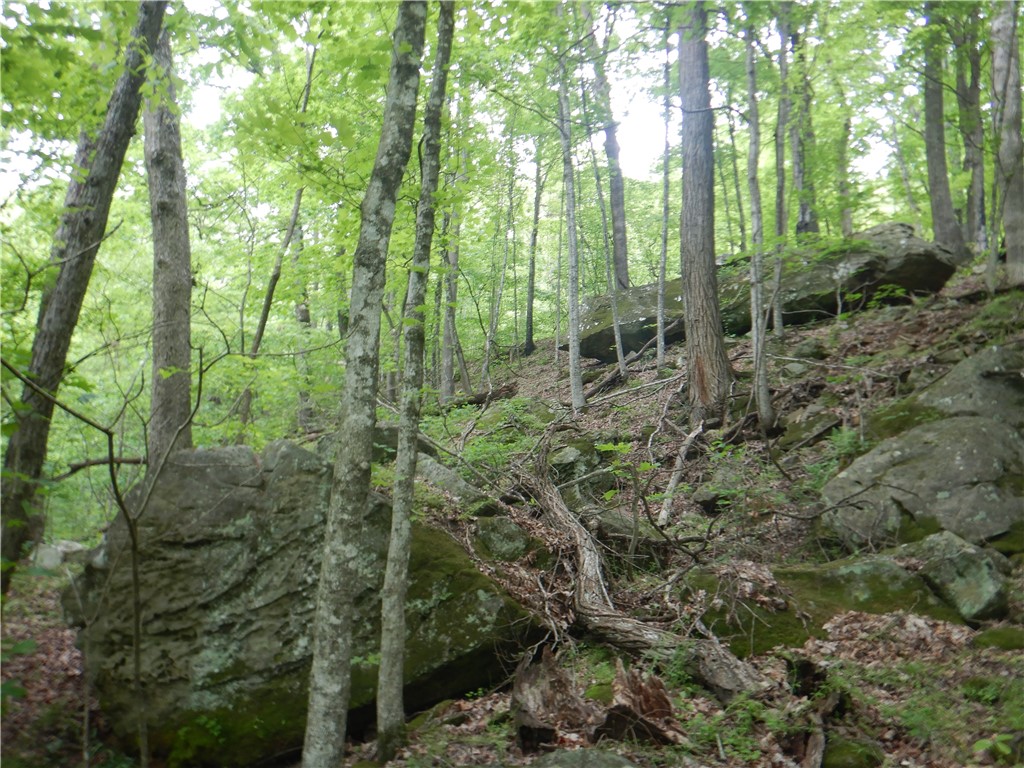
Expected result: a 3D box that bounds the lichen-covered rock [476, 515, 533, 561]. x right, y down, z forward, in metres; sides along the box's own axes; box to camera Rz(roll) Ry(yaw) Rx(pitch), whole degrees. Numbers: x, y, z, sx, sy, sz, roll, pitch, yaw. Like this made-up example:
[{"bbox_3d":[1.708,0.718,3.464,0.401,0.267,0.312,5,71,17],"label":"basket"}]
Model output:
[{"bbox_3d":[-0.075,1.371,6.300,0.500,0.360,0.420,0,-6,0],"label":"lichen-covered rock"}]

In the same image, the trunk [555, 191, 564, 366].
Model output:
[{"bbox_3d":[0.906,-2.014,13.392,0.090,3.401,0.090,2,-7,4],"label":"trunk"}]

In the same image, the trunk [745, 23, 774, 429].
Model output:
[{"bbox_3d":[3.164,-2.119,9.104,0.180,5.377,0.180,-2,-7,20],"label":"trunk"}]

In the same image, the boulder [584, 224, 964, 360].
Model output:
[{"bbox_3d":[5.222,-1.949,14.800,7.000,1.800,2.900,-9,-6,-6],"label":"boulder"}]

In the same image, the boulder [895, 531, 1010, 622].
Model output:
[{"bbox_3d":[3.474,1.526,5.600,0.750,0.580,0.600,-4,-8,31],"label":"boulder"}]

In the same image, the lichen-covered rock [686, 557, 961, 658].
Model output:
[{"bbox_3d":[2.316,1.692,5.400,1.850,0.550,1.000,-1,-7,11],"label":"lichen-covered rock"}]

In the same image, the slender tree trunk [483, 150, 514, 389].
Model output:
[{"bbox_3d":[-0.236,-2.081,12.646,0.180,4.374,0.180,7,-6,-2],"label":"slender tree trunk"}]

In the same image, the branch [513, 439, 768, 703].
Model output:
[{"bbox_3d":[0.739,1.323,6.507,0.750,0.400,4.427,2,15,-17],"label":"branch"}]

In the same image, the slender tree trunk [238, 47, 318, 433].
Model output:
[{"bbox_3d":[-3.898,-2.593,11.885,0.240,6.864,0.240,10,-7,-20],"label":"slender tree trunk"}]

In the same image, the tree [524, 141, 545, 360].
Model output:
[{"bbox_3d":[0.490,-2.961,15.072,0.200,4.813,0.200,3,-6,1],"label":"tree"}]

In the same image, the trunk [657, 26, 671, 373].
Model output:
[{"bbox_3d":[2.611,-3.294,12.150,0.130,6.185,0.130,1,-7,12],"label":"trunk"}]

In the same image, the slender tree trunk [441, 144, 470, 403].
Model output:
[{"bbox_3d":[-0.972,-1.987,12.463,0.250,4.645,0.250,3,-7,-5],"label":"slender tree trunk"}]

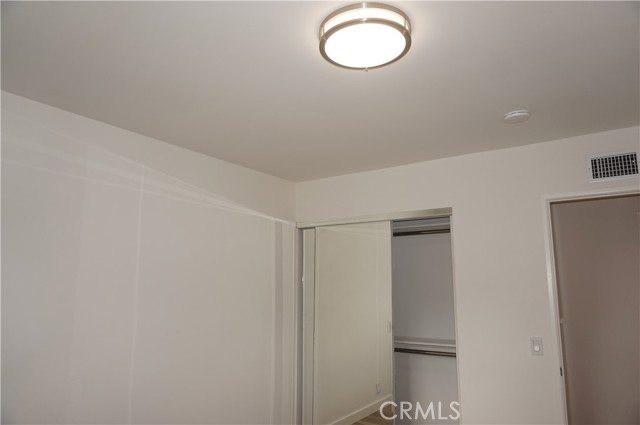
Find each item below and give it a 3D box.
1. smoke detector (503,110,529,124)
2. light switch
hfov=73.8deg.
[{"bbox_3d":[1.135,-0.545,2.455,0.138,0.034,0.138,-6,-12,34],"label":"smoke detector"},{"bbox_3d":[1.405,0.869,2.761,0.071,0.115,0.012,-6,-12,34],"label":"light switch"}]

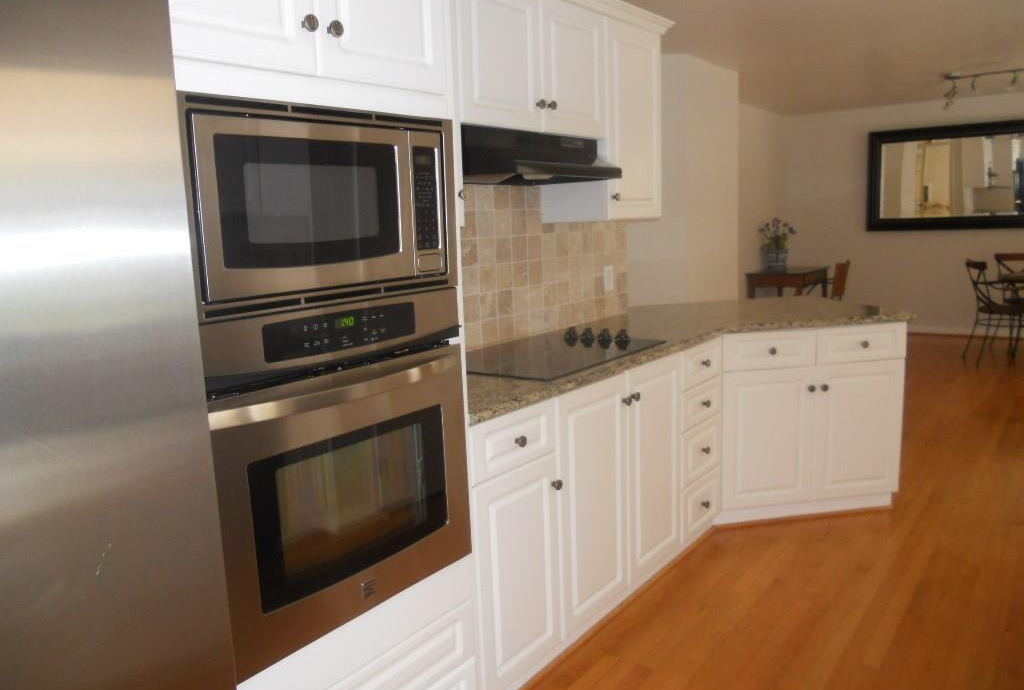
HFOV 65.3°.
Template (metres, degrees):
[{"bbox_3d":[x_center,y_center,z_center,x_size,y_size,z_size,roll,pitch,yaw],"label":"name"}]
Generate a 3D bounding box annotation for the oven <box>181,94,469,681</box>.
[{"bbox_3d":[-0.549,0.040,1.825,0.600,1.069,0.711,5,11,36],"label":"oven"}]

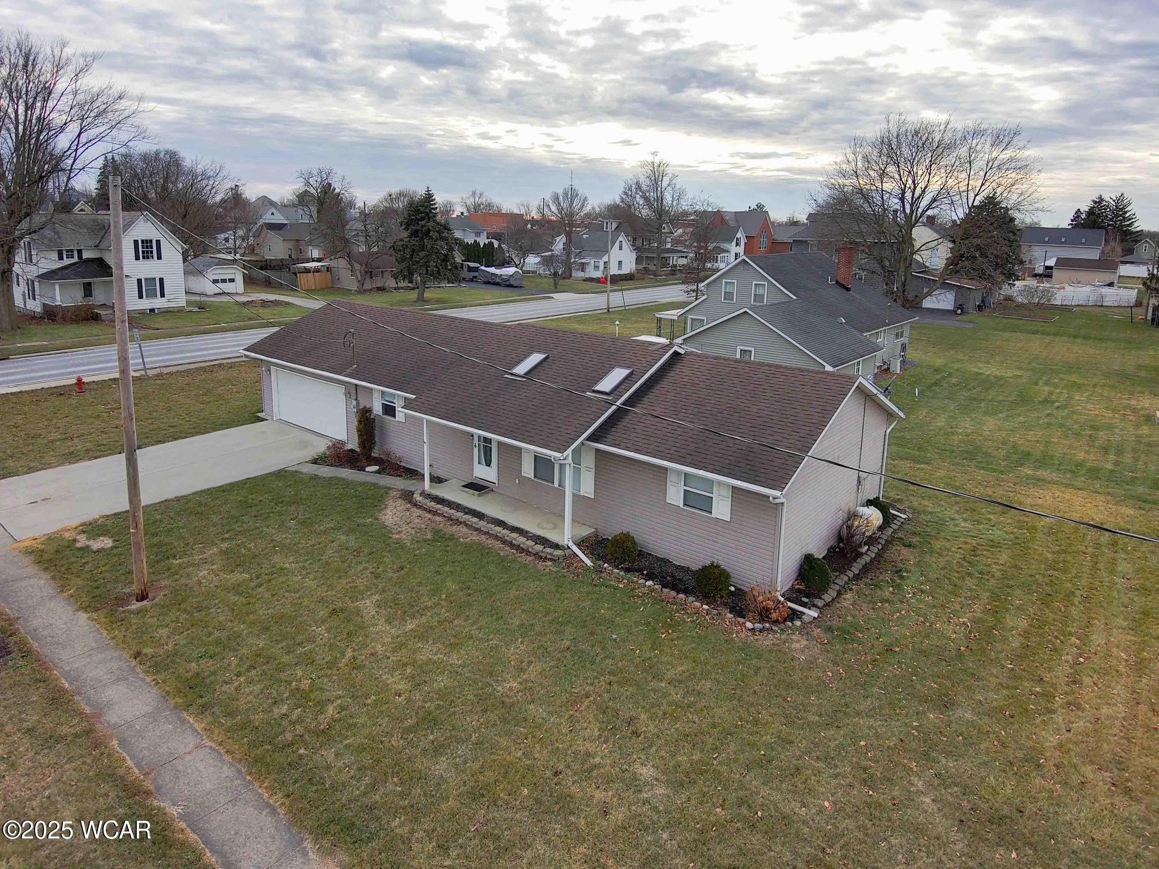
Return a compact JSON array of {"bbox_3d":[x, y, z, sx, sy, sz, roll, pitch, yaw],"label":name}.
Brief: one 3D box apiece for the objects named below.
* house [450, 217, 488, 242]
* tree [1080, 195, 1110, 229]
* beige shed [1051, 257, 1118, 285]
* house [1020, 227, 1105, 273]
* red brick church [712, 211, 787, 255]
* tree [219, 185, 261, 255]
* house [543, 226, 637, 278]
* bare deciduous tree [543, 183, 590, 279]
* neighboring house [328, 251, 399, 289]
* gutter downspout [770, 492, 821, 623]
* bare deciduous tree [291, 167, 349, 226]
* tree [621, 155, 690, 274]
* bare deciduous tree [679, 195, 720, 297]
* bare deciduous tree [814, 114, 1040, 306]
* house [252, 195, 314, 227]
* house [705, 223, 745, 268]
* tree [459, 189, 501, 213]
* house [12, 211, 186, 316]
[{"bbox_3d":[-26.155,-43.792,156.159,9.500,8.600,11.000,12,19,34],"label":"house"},{"bbox_3d":[127.313,-50.363,176.078,6.200,18.500,6.200,1,16,0],"label":"tree"},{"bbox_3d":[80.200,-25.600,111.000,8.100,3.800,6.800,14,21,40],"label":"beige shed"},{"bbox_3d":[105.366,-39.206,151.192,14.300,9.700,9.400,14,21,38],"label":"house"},{"bbox_3d":[33.222,-42.928,153.676,15.500,11.200,16.500,13,21,37],"label":"red brick church"},{"bbox_3d":[-49.608,-30.991,103.821,5.700,11.200,5.700,1,16,0],"label":"tree"},{"bbox_3d":[2.321,-31.804,123.135,12.800,7.300,9.000,14,21,38],"label":"house"},{"bbox_3d":[-2.134,-32.785,114.413,7.400,15.200,7.400,1,16,0],"label":"bare deciduous tree"},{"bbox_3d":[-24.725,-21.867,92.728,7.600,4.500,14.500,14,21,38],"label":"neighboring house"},{"bbox_3d":[4.704,2.706,15.207,0.420,2.380,1.220,-11,20,-36],"label":"gutter downspout"},{"bbox_3d":[-42.361,-36.388,116.789,8.800,15.300,8.800,1,16,0],"label":"bare deciduous tree"},{"bbox_3d":[13.979,-42.348,135.489,12.800,22.300,12.800,1,16,0],"label":"tree"},{"bbox_3d":[14.030,-21.214,81.241,4.600,11.400,4.400,4,17,9],"label":"bare deciduous tree"},{"bbox_3d":[37.199,-23.715,76.159,23.000,19.800,21.000,9,18,23],"label":"bare deciduous tree"},{"bbox_3d":[-62.704,-42.912,146.801,12.500,12.600,13.500,14,21,38],"label":"house"},{"bbox_3d":[29.791,-38.358,144.835,7.500,8.400,8.500,12,19,34],"label":"house"},{"bbox_3d":[-31.597,-68.781,224.982,13.000,18.500,13.000,1,16,0],"label":"tree"},{"bbox_3d":[-40.927,-14.647,59.221,8.400,8.200,10.300,12,19,34],"label":"house"}]

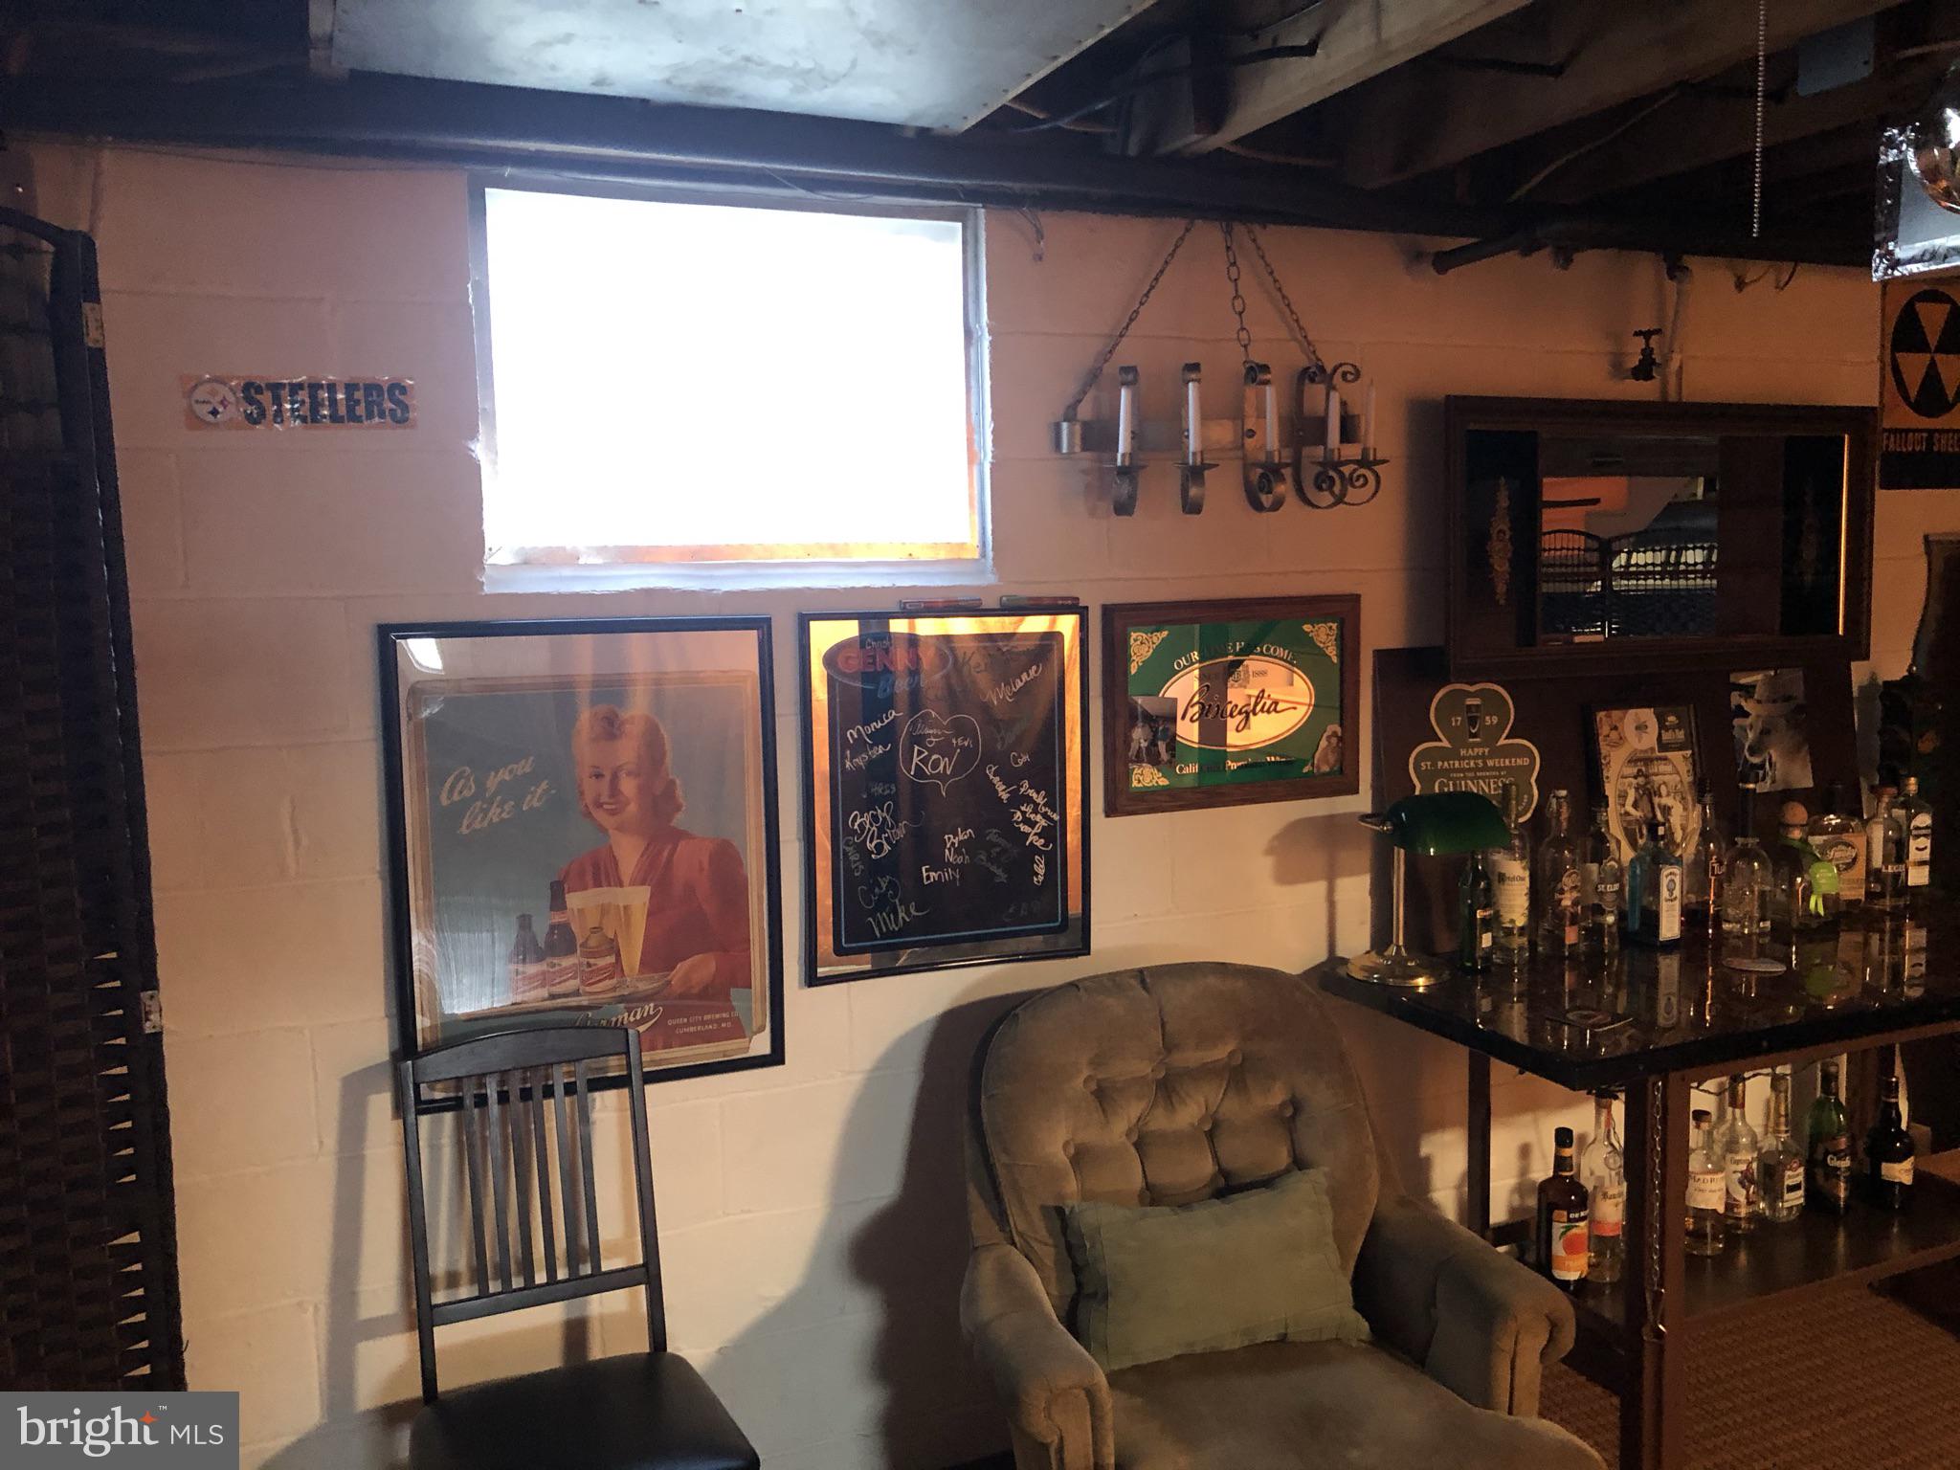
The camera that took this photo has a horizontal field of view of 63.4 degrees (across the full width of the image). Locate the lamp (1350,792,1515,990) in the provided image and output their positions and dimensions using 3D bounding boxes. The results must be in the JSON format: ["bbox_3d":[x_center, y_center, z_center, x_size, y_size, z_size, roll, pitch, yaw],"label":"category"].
[{"bbox_3d":[0.763,0.264,2.769,0.235,0.341,0.245,-5,7,-29],"label":"lamp"}]

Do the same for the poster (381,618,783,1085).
[{"bbox_3d":[-0.585,0.185,2.397,0.571,0.712,0.025,-4,7,-23],"label":"poster"}]

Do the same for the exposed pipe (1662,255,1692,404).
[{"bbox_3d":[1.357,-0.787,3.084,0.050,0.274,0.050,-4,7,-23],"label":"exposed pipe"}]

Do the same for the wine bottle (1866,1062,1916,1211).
[{"bbox_3d":[1.801,0.796,3.123,0.085,0.268,0.085,-3,6,-15],"label":"wine bottle"}]

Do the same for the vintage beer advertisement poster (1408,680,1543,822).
[{"bbox_3d":[0.942,0.045,3.007,0.321,0.291,0.010,-4,7,-23],"label":"vintage beer advertisement poster"}]

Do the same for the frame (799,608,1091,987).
[{"bbox_3d":[-0.049,0.095,2.614,0.503,0.592,0.024,-4,7,-23],"label":"frame"}]

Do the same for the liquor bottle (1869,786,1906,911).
[{"bbox_3d":[1.921,0.235,3.353,0.071,0.262,0.071,-3,6,-13],"label":"liquor bottle"}]

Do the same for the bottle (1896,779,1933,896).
[{"bbox_3d":[1.999,0.224,3.390,0.075,0.273,0.070,-2,6,-11],"label":"bottle"}]

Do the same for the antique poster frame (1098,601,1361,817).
[{"bbox_3d":[0.451,-0.057,2.809,0.526,0.363,0.025,-4,7,-23],"label":"antique poster frame"}]

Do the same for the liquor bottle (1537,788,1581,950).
[{"bbox_3d":[1.097,0.252,2.989,0.077,0.305,0.077,-4,7,-23],"label":"liquor bottle"}]

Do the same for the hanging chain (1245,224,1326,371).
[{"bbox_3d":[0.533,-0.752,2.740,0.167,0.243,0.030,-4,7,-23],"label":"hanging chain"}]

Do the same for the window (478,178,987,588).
[{"bbox_3d":[-0.360,-0.534,2.447,0.798,0.577,0.080,-4,7,-23],"label":"window"}]

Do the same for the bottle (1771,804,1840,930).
[{"bbox_3d":[1.669,0.263,3.218,0.112,0.245,0.088,-3,6,-15],"label":"bottle"}]

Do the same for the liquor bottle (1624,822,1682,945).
[{"bbox_3d":[1.292,0.278,3.032,0.080,0.237,0.063,-4,7,-23],"label":"liquor bottle"}]

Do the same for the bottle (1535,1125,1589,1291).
[{"bbox_3d":[1.040,0.836,2.819,0.085,0.284,0.085,-3,6,-18],"label":"bottle"}]

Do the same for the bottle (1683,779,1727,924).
[{"bbox_3d":[1.464,0.232,3.184,0.078,0.286,0.078,-4,7,-23],"label":"bottle"}]

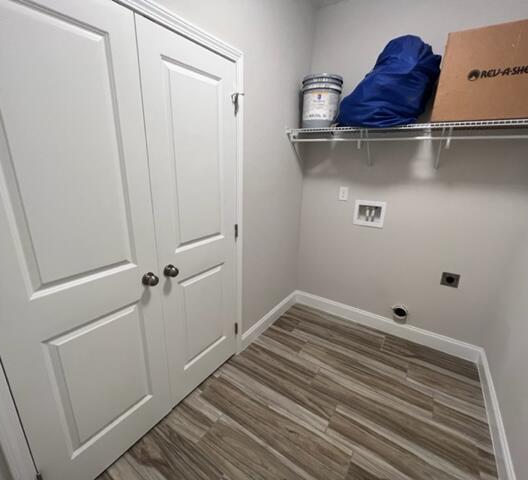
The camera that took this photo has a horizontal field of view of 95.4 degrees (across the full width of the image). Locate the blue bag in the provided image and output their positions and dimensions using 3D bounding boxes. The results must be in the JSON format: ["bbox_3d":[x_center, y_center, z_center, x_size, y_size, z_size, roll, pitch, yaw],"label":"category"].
[{"bbox_3d":[0.859,-1.064,1.699,0.600,0.510,0.310,13,19,33],"label":"blue bag"}]

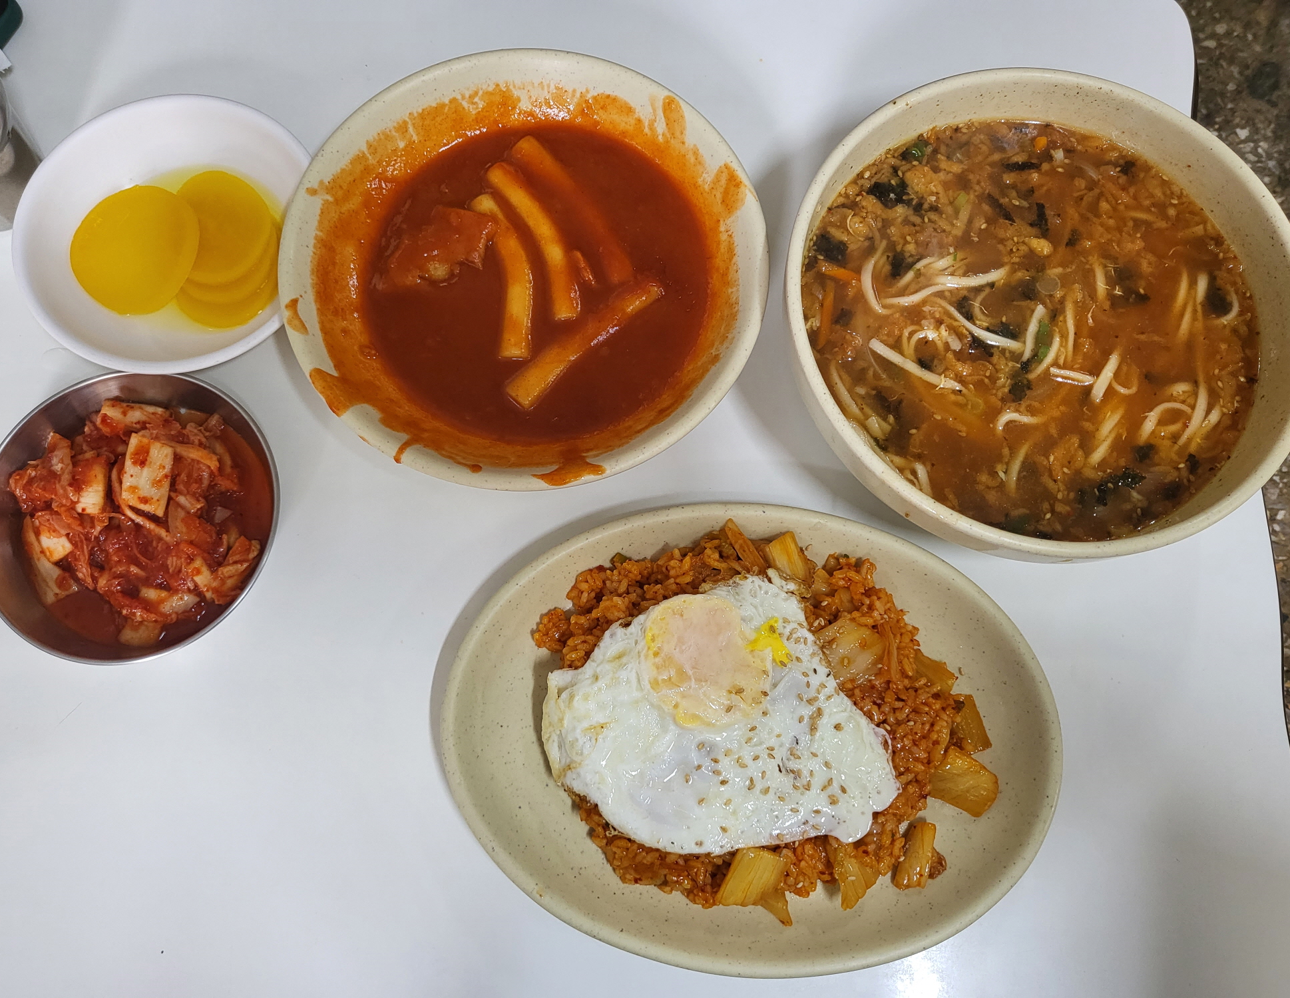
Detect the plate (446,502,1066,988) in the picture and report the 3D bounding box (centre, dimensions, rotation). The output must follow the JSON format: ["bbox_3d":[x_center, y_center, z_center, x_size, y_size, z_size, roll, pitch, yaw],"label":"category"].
[{"bbox_3d":[0.040,0.091,0.398,0.234,0.046,0.173,4,75,0],"label":"plate"}]

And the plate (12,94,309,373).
[{"bbox_3d":[-0.204,-0.112,0.450,0.135,0.036,0.135,0,75,-1],"label":"plate"}]

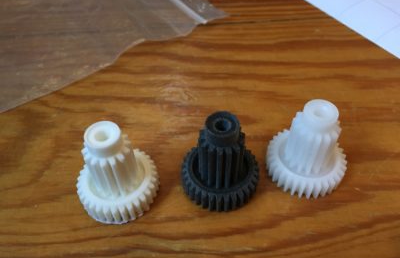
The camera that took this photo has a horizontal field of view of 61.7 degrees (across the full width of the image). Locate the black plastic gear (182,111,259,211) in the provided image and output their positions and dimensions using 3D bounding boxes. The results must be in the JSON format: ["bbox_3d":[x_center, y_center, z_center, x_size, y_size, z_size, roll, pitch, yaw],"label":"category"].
[{"bbox_3d":[0.009,0.011,0.145,0.034,0.039,0.034,-2,46,0],"label":"black plastic gear"}]

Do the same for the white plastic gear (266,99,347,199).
[{"bbox_3d":[0.049,0.006,0.148,0.034,0.039,0.034,-2,46,0],"label":"white plastic gear"}]

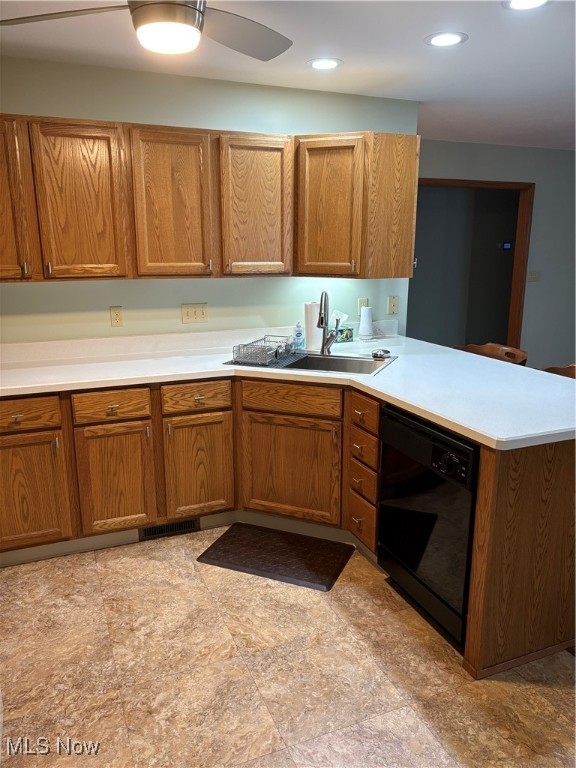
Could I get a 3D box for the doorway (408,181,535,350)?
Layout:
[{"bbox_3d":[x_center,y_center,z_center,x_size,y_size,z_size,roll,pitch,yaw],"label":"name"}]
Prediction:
[{"bbox_3d":[1.610,-0.827,5.513,1.600,2.113,0.140,-6,14,-21],"label":"doorway"}]

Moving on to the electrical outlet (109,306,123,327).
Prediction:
[{"bbox_3d":[-0.972,-0.382,3.275,0.070,0.115,0.012,-6,14,-21],"label":"electrical outlet"}]

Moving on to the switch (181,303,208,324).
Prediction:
[{"bbox_3d":[-0.554,-0.420,3.441,0.160,0.115,0.012,-6,14,-21],"label":"switch"}]

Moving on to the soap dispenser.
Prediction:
[{"bbox_3d":[0.066,-0.298,3.503,0.068,0.180,0.050,0,13,1],"label":"soap dispenser"}]

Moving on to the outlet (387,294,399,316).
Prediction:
[{"bbox_3d":[0.719,-0.539,3.943,0.072,0.117,0.016,-6,14,-21],"label":"outlet"}]

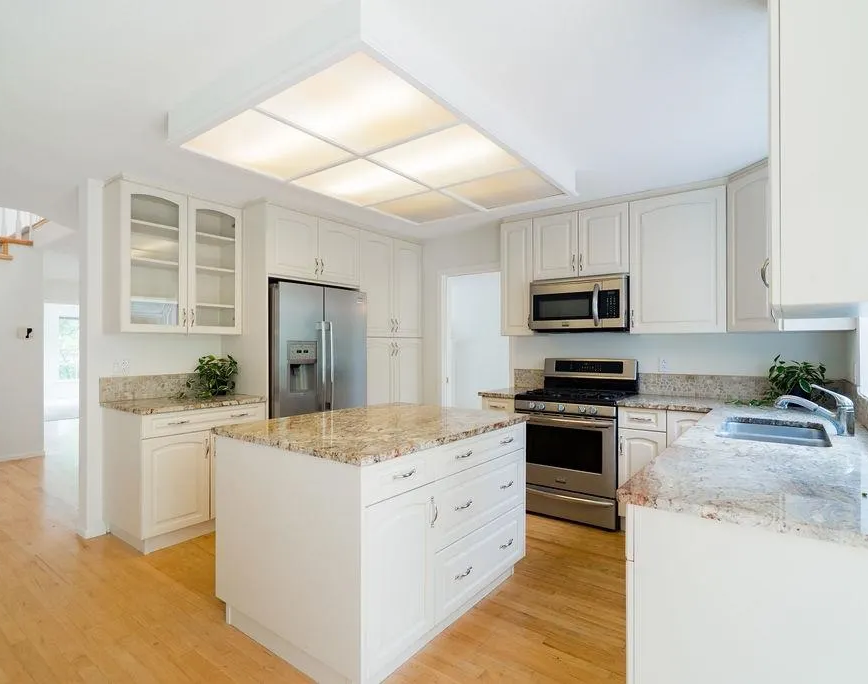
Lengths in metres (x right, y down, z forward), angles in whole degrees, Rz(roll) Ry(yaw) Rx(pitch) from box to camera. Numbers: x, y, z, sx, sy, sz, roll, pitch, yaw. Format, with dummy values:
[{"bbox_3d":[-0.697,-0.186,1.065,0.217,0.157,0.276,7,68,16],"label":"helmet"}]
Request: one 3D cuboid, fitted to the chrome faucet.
[{"bbox_3d":[1.672,0.291,2.004,0.270,0.208,0.060,-1,-1,37],"label":"chrome faucet"}]

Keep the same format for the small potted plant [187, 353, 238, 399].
[{"bbox_3d":[-1.709,0.254,3.520,0.370,0.335,0.360,0,-1,37],"label":"small potted plant"}]

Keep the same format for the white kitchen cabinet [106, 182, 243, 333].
[{"bbox_3d":[-1.884,-0.557,3.348,0.340,1.010,0.822,-1,-1,37],"label":"white kitchen cabinet"}]

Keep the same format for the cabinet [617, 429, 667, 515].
[{"bbox_3d":[1.600,0.902,3.322,0.296,0.620,0.620,-1,-1,37],"label":"cabinet"}]

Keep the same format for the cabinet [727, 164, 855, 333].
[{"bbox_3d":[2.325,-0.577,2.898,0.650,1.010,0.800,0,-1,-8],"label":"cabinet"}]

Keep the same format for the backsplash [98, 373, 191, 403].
[{"bbox_3d":[-2.008,0.338,3.428,0.025,0.178,0.855,-1,-1,37],"label":"backsplash"}]

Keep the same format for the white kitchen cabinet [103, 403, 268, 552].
[{"bbox_3d":[-1.784,0.891,3.280,0.636,0.880,0.829,0,-1,37],"label":"white kitchen cabinet"}]

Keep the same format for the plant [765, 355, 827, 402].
[{"bbox_3d":[2.318,0.249,2.920,0.370,0.335,0.360,0,-1,37],"label":"plant"}]

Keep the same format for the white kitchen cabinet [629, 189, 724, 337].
[{"bbox_3d":[1.808,-0.551,3.348,0.602,0.981,0.345,0,-1,37],"label":"white kitchen cabinet"}]

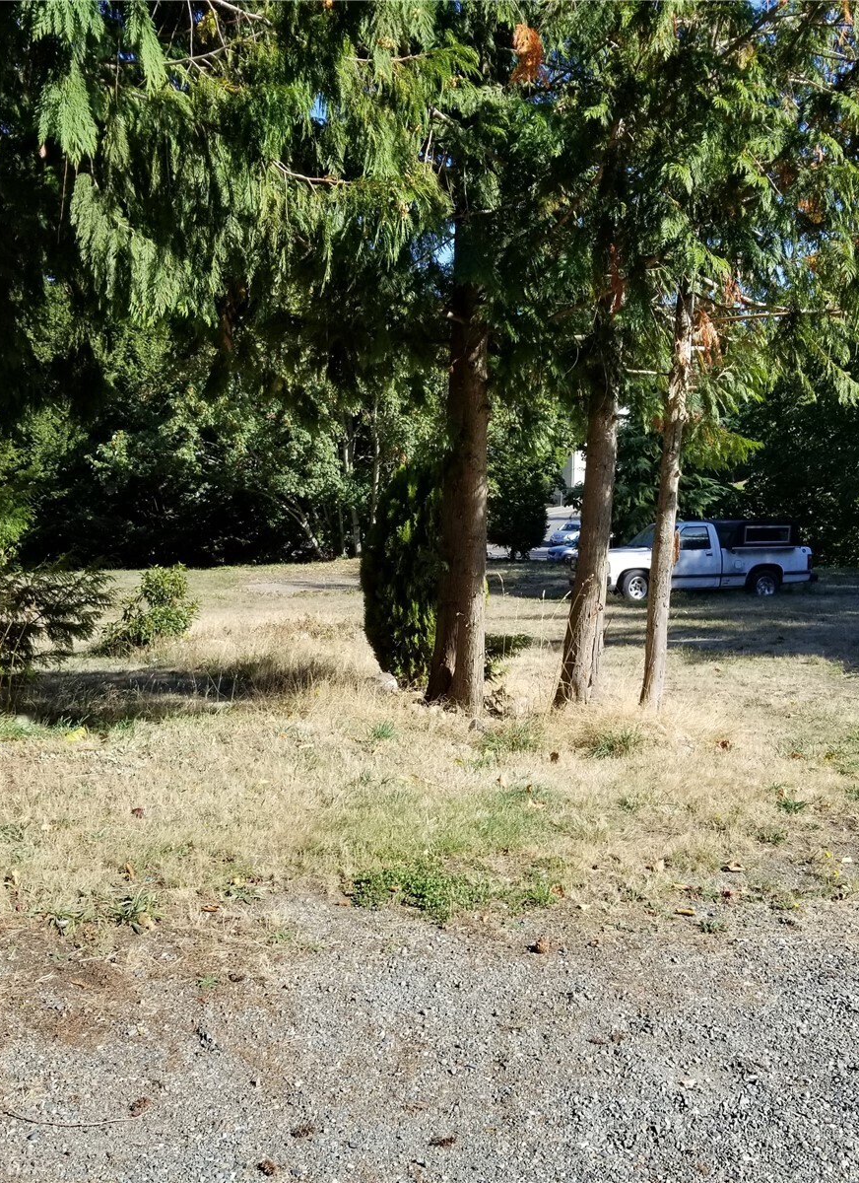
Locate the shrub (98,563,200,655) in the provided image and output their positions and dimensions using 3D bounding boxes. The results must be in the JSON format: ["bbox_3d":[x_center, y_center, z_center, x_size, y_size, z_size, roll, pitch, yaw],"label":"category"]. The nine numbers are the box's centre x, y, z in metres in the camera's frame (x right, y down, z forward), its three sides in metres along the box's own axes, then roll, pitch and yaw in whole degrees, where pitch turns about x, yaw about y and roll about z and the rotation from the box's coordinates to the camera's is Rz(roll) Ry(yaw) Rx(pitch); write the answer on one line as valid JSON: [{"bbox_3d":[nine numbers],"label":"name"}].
[{"bbox_3d":[-3.636,0.231,15.300,1.300,1.160,1.150,0,3,0],"label":"shrub"}]

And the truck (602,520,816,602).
[{"bbox_3d":[5.330,-0.610,24.100,4.750,1.650,1.740,-1,3,-16],"label":"truck"}]

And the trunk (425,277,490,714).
[{"bbox_3d":[0.276,-0.807,10.047,0.450,3.680,0.420,1,3,0],"label":"trunk"}]

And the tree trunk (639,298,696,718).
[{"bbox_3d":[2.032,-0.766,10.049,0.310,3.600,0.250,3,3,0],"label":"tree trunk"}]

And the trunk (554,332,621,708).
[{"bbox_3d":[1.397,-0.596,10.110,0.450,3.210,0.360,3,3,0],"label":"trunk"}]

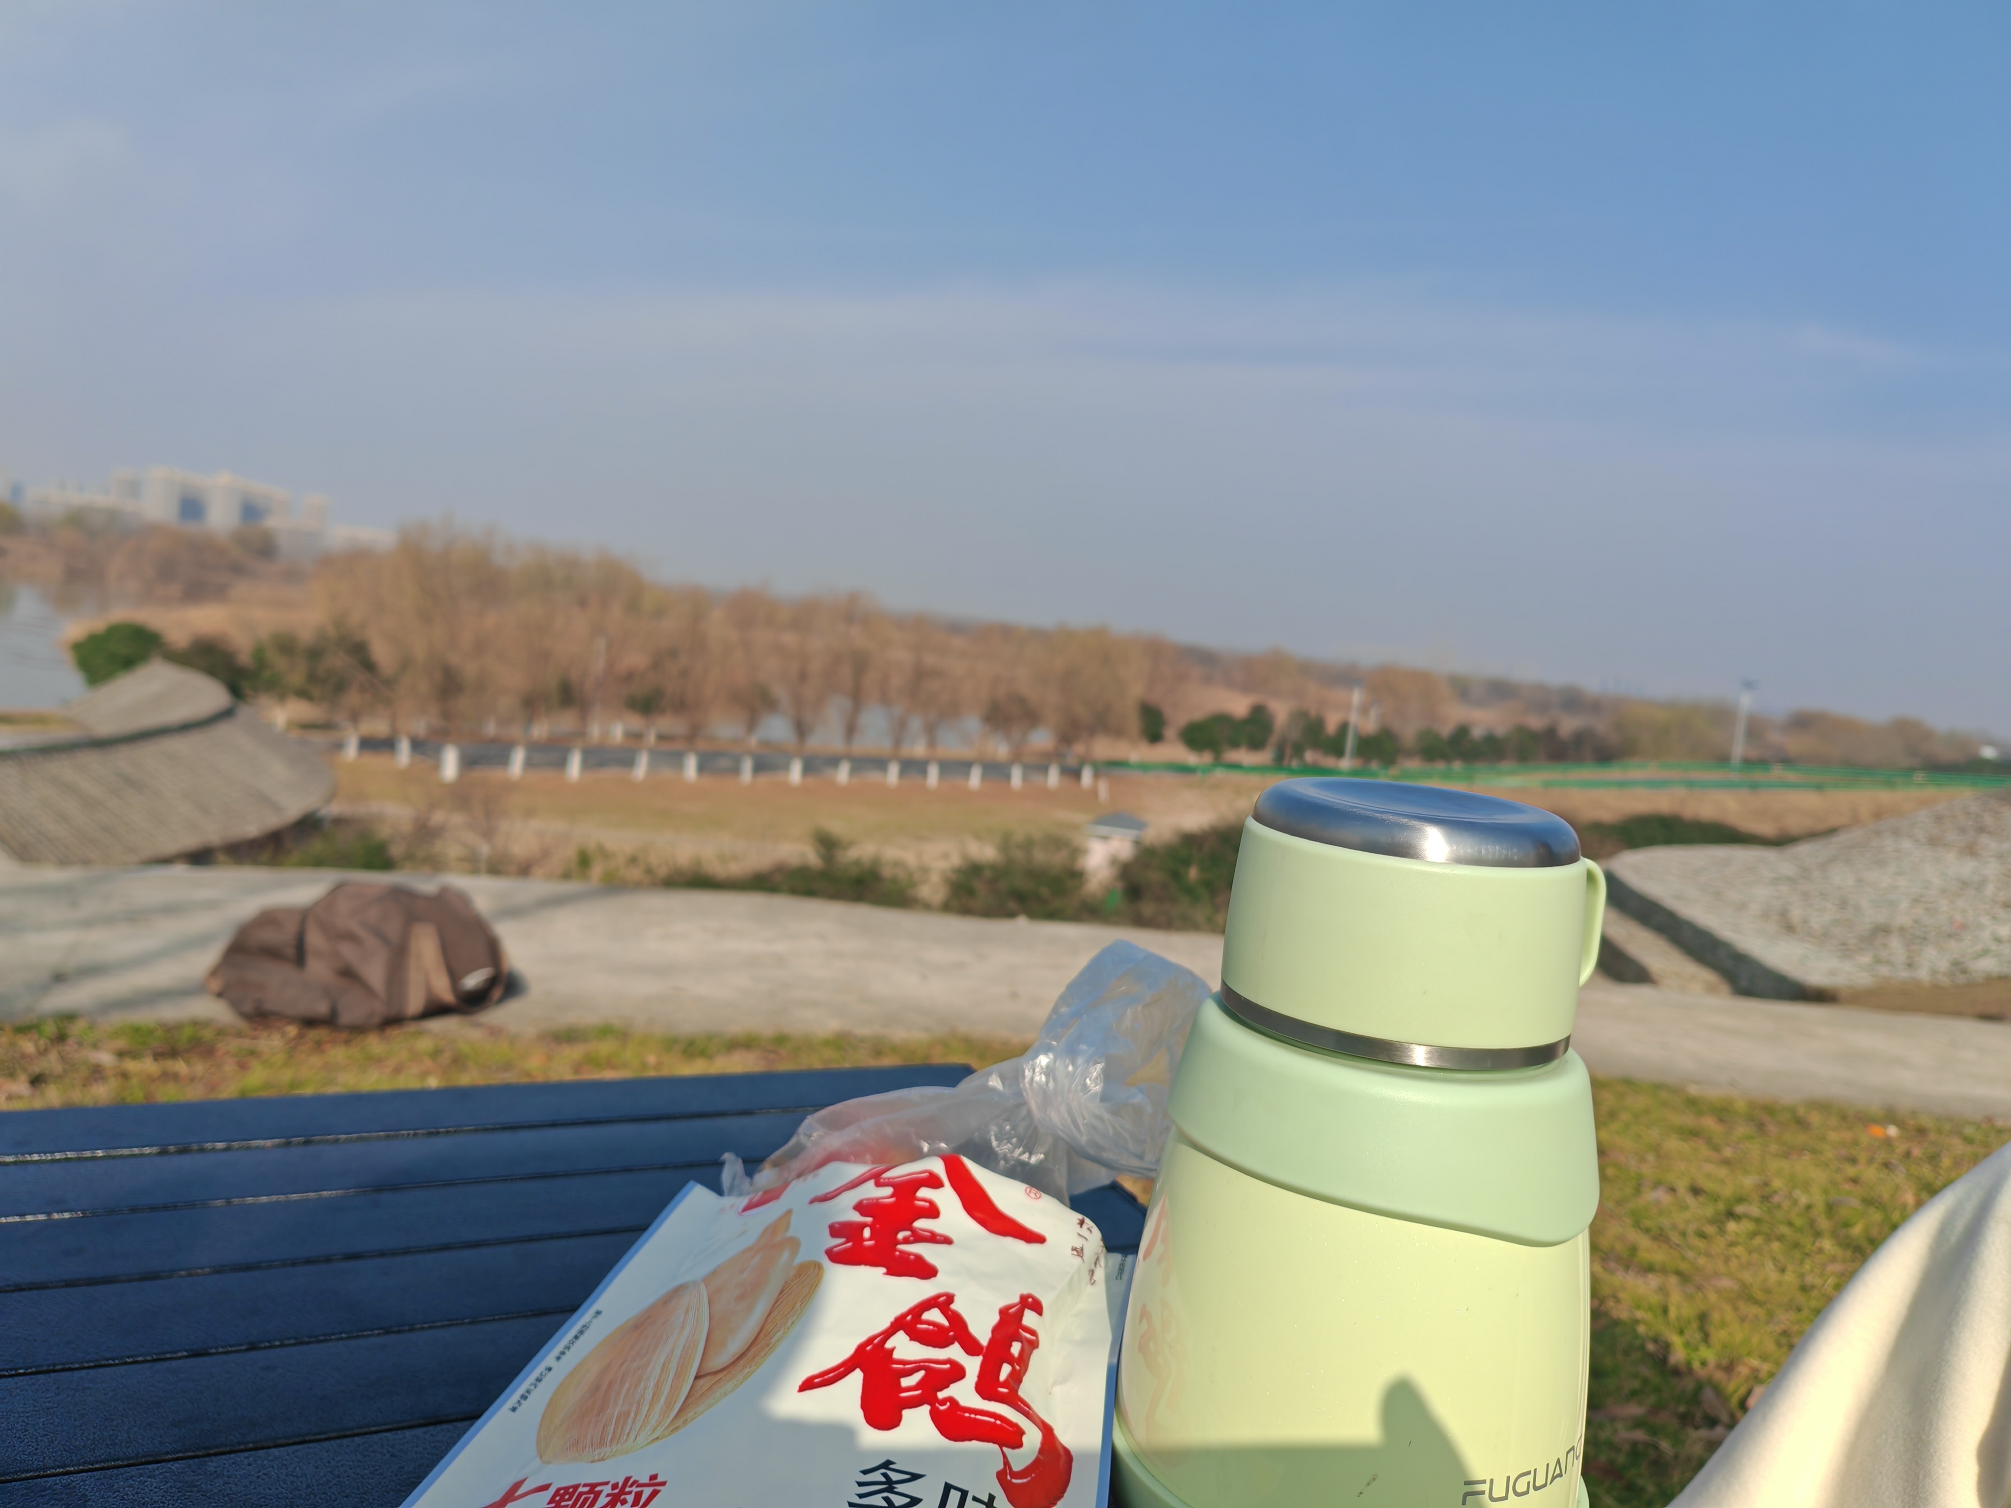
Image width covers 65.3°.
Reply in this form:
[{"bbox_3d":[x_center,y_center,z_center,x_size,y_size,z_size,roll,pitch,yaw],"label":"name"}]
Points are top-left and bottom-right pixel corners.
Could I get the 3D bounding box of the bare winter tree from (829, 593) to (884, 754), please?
[{"bbox_3d":[-5.233,-2.865,55.000,1.900,5.200,1.900,6,5,-6],"label":"bare winter tree"}]

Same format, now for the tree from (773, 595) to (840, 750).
[{"bbox_3d":[-6.779,-2.760,53.500,2.100,5.000,2.100,6,5,-7],"label":"tree"}]

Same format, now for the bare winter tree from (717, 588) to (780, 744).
[{"bbox_3d":[-8.490,-2.917,52.000,2.000,4.900,2.000,6,5,-10],"label":"bare winter tree"}]

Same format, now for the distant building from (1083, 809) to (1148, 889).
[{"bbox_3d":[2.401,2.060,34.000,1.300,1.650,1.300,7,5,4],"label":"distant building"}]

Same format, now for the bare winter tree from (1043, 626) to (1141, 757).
[{"bbox_3d":[3.384,-2.453,62.000,3.400,5.000,3.400,7,5,3],"label":"bare winter tree"}]

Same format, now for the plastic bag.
[{"bbox_3d":[-0.014,0.132,0.640,0.190,0.110,0.120,7,5,0],"label":"plastic bag"}]

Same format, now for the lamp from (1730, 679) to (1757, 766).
[{"bbox_3d":[61.133,-2.604,130.000,0.800,6.900,0.600,9,5,25],"label":"lamp"}]

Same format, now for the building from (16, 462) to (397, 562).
[{"bbox_3d":[-244.952,-74.279,480.000,102.000,19.000,35.000,4,6,-27],"label":"building"}]

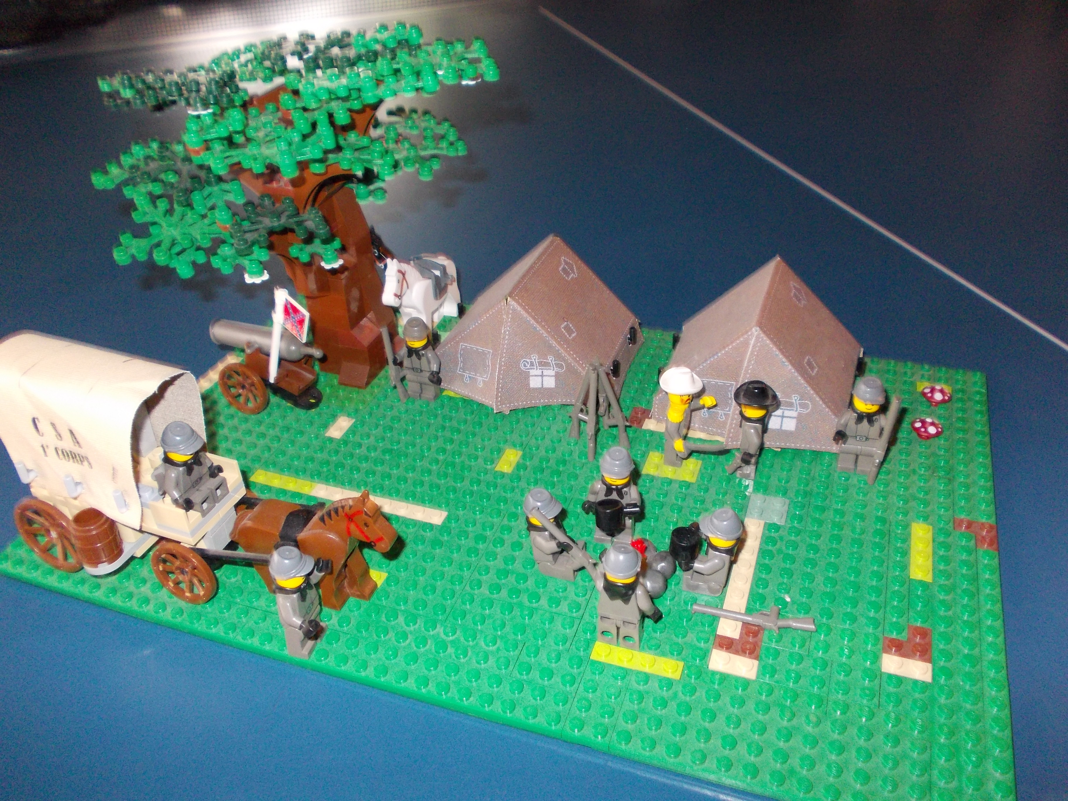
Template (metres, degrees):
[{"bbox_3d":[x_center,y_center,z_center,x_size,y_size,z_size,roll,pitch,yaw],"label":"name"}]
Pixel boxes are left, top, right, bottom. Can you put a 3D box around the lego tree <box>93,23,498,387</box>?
[{"bbox_3d":[-0.102,-0.089,0.426,0.192,0.168,0.145,9,37,18],"label":"lego tree"}]

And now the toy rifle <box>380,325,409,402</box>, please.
[{"bbox_3d":[-0.068,-0.018,0.429,0.010,0.044,0.004,4,37,22],"label":"toy rifle"}]

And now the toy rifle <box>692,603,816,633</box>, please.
[{"bbox_3d":[0.079,0.077,0.310,0.043,0.004,0.012,8,36,16],"label":"toy rifle"}]

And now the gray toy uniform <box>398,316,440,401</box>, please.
[{"bbox_3d":[-0.057,-0.019,0.431,0.025,0.044,0.016,9,37,18],"label":"gray toy uniform"}]

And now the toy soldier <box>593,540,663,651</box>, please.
[{"bbox_3d":[0.033,0.065,0.298,0.025,0.045,0.018,9,37,18],"label":"toy soldier"}]

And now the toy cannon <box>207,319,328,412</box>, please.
[{"bbox_3d":[-0.134,-0.020,0.442,0.067,0.040,0.046,9,37,18],"label":"toy cannon"}]

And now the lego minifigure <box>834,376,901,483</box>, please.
[{"bbox_3d":[0.139,0.013,0.363,0.024,0.045,0.018,9,37,18],"label":"lego minifigure"}]

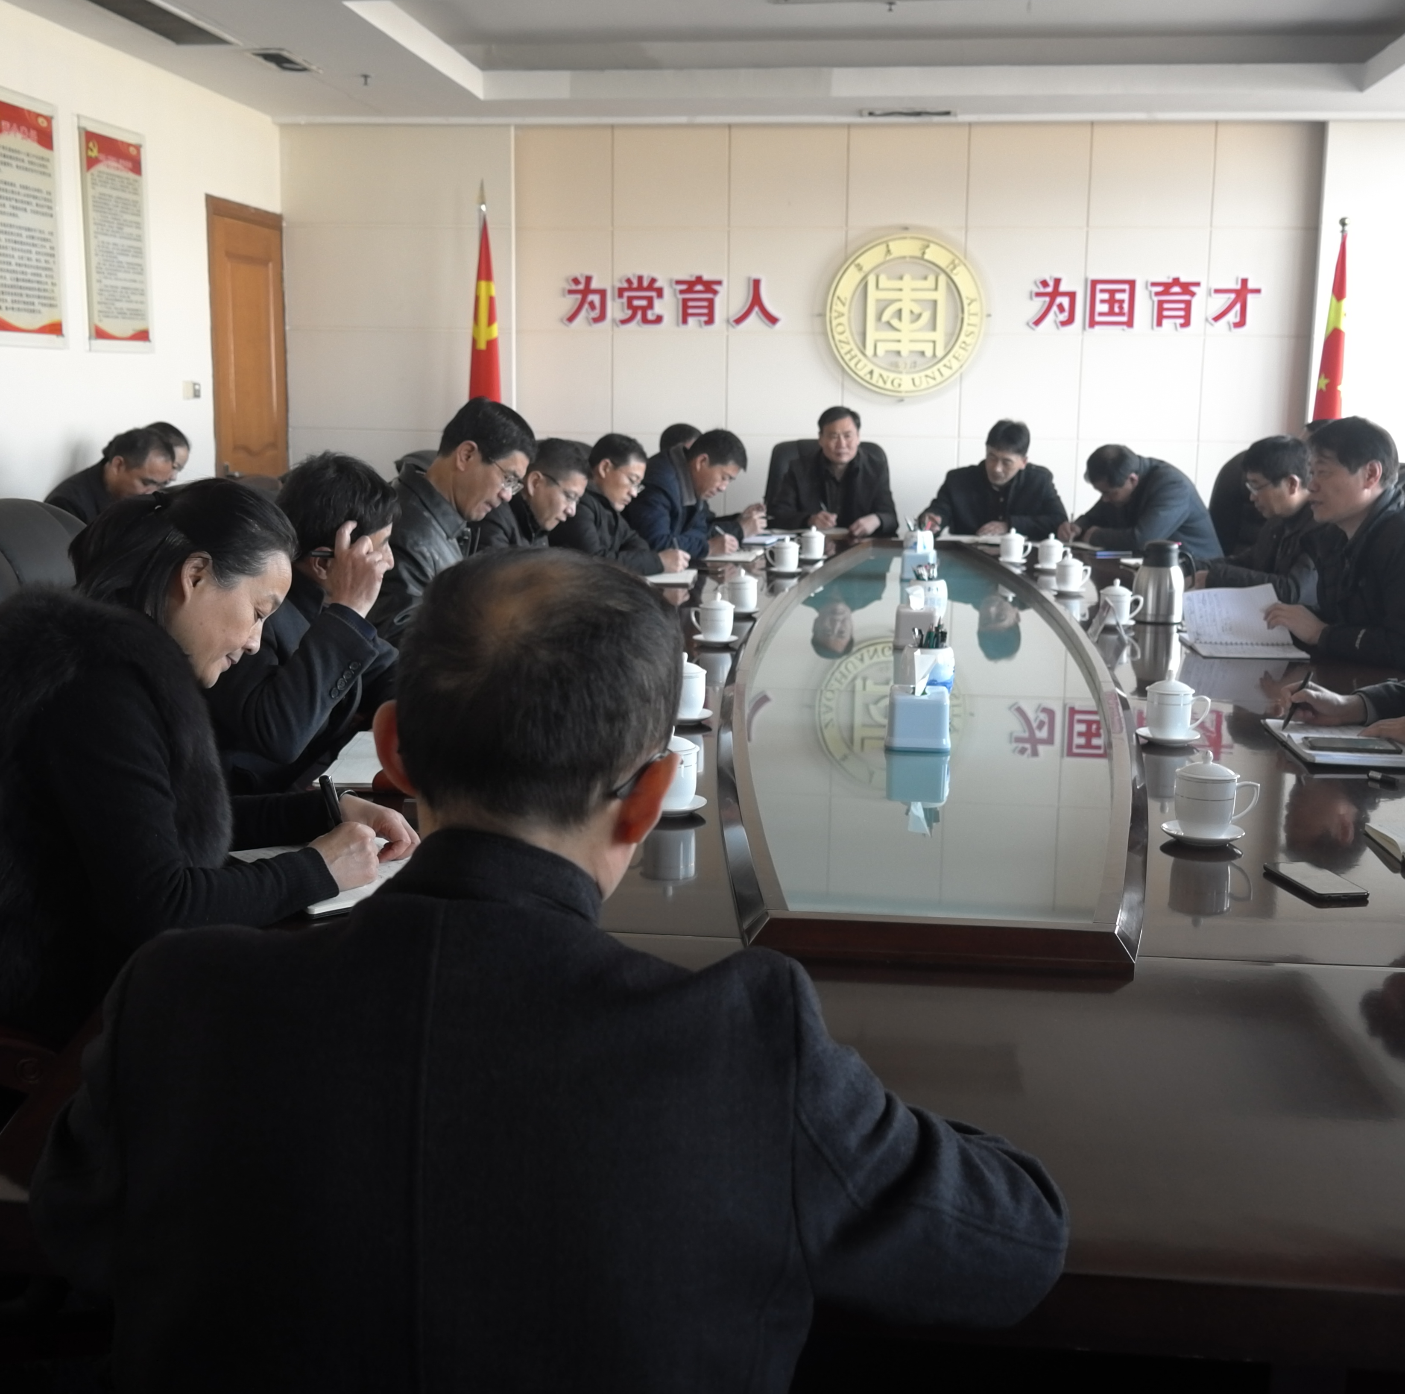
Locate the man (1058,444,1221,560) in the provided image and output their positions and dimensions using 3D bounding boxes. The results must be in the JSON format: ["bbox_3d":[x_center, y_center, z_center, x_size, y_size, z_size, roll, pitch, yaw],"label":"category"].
[{"bbox_3d":[1.810,-0.422,6.723,0.720,1.200,0.560,-5,12,-30],"label":"man"}]

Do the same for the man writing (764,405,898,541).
[{"bbox_3d":[0.581,-0.635,7.387,0.580,1.330,0.720,2,10,5],"label":"man writing"}]

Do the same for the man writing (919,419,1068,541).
[{"bbox_3d":[1.291,-0.564,7.186,0.630,1.280,0.720,3,11,13],"label":"man writing"}]

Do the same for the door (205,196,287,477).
[{"bbox_3d":[-2.220,-1.267,8.104,0.080,2.230,0.950,2,10,6],"label":"door"}]

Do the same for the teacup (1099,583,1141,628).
[{"bbox_3d":[1.158,-0.259,4.503,0.120,0.120,0.090,3,11,14],"label":"teacup"}]

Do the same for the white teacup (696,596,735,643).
[{"bbox_3d":[0.028,-0.205,4.079,0.120,0.114,0.091,2,10,6],"label":"white teacup"}]

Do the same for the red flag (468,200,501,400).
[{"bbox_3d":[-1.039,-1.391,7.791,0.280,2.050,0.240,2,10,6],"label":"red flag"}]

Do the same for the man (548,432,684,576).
[{"bbox_3d":[-0.320,-0.246,5.390,0.820,1.220,0.550,3,11,12],"label":"man"}]

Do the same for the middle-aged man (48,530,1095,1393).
[{"bbox_3d":[-0.087,0.502,1.245,0.620,1.230,0.780,2,10,6],"label":"middle-aged man"}]

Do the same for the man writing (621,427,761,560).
[{"bbox_3d":[-0.142,-0.437,6.489,0.720,1.253,0.550,5,12,24],"label":"man writing"}]

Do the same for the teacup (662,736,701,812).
[{"bbox_3d":[-0.062,0.110,2.511,0.112,0.125,0.086,2,11,6],"label":"teacup"}]

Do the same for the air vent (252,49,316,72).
[{"bbox_3d":[-1.732,-2.656,6.812,0.170,0.050,0.430,2,10,6],"label":"air vent"}]

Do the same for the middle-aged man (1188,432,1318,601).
[{"bbox_3d":[1.731,-0.132,4.841,0.800,1.240,0.550,2,10,6],"label":"middle-aged man"}]

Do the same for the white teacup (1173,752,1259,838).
[{"bbox_3d":[0.743,0.134,2.341,0.120,0.120,0.090,4,11,17],"label":"white teacup"}]

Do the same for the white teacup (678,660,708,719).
[{"bbox_3d":[-0.044,-0.027,3.169,0.120,0.120,0.090,1,10,-1],"label":"white teacup"}]

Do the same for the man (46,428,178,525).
[{"bbox_3d":[-1.895,-0.286,5.580,0.750,1.248,0.550,0,11,-4],"label":"man"}]

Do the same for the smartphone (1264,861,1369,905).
[{"bbox_3d":[0.815,0.249,2.170,0.070,0.008,0.144,-1,11,-7],"label":"smartphone"}]

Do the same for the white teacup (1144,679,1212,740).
[{"bbox_3d":[0.870,0.009,2.970,0.120,0.114,0.091,2,10,6],"label":"white teacup"}]

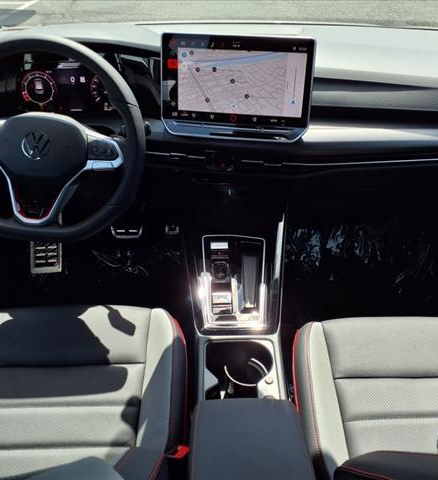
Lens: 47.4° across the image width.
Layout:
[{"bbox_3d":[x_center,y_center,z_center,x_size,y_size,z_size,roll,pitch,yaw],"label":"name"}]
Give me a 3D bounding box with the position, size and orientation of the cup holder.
[{"bbox_3d":[0.037,0.259,0.930,0.122,0.075,0.134,1,41,1],"label":"cup holder"}]

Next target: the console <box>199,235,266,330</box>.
[{"bbox_3d":[0.033,0.092,1.065,0.135,0.060,0.240,1,49,1],"label":"console"}]

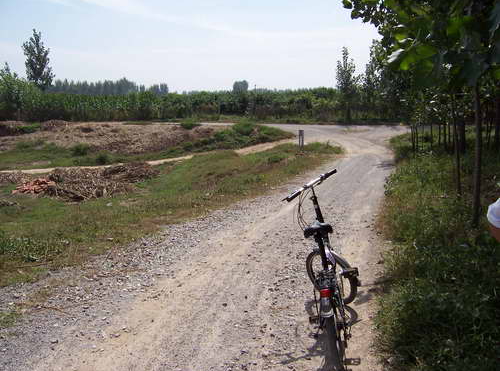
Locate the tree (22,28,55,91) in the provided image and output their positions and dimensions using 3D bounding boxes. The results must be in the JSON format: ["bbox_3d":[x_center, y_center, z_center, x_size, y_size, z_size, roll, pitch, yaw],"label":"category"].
[{"bbox_3d":[-20.411,-10.986,46.801,3.191,8.498,3.191,0,10,0],"label":"tree"}]

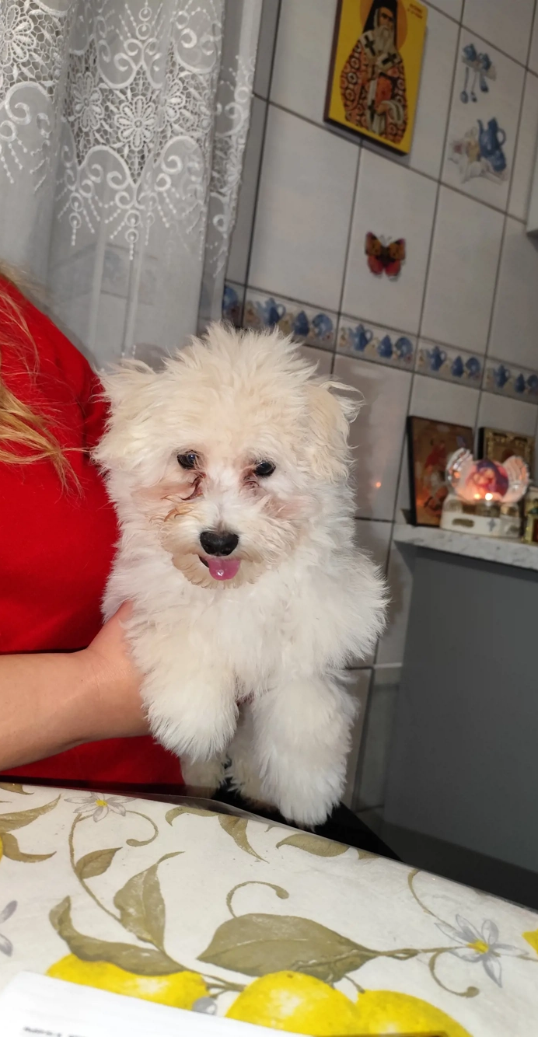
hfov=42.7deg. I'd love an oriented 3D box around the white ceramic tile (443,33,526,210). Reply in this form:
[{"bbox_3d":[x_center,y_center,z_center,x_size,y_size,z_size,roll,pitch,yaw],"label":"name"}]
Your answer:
[{"bbox_3d":[0.439,-0.799,1.396,0.199,0.299,0.010,5,4,-33],"label":"white ceramic tile"}]

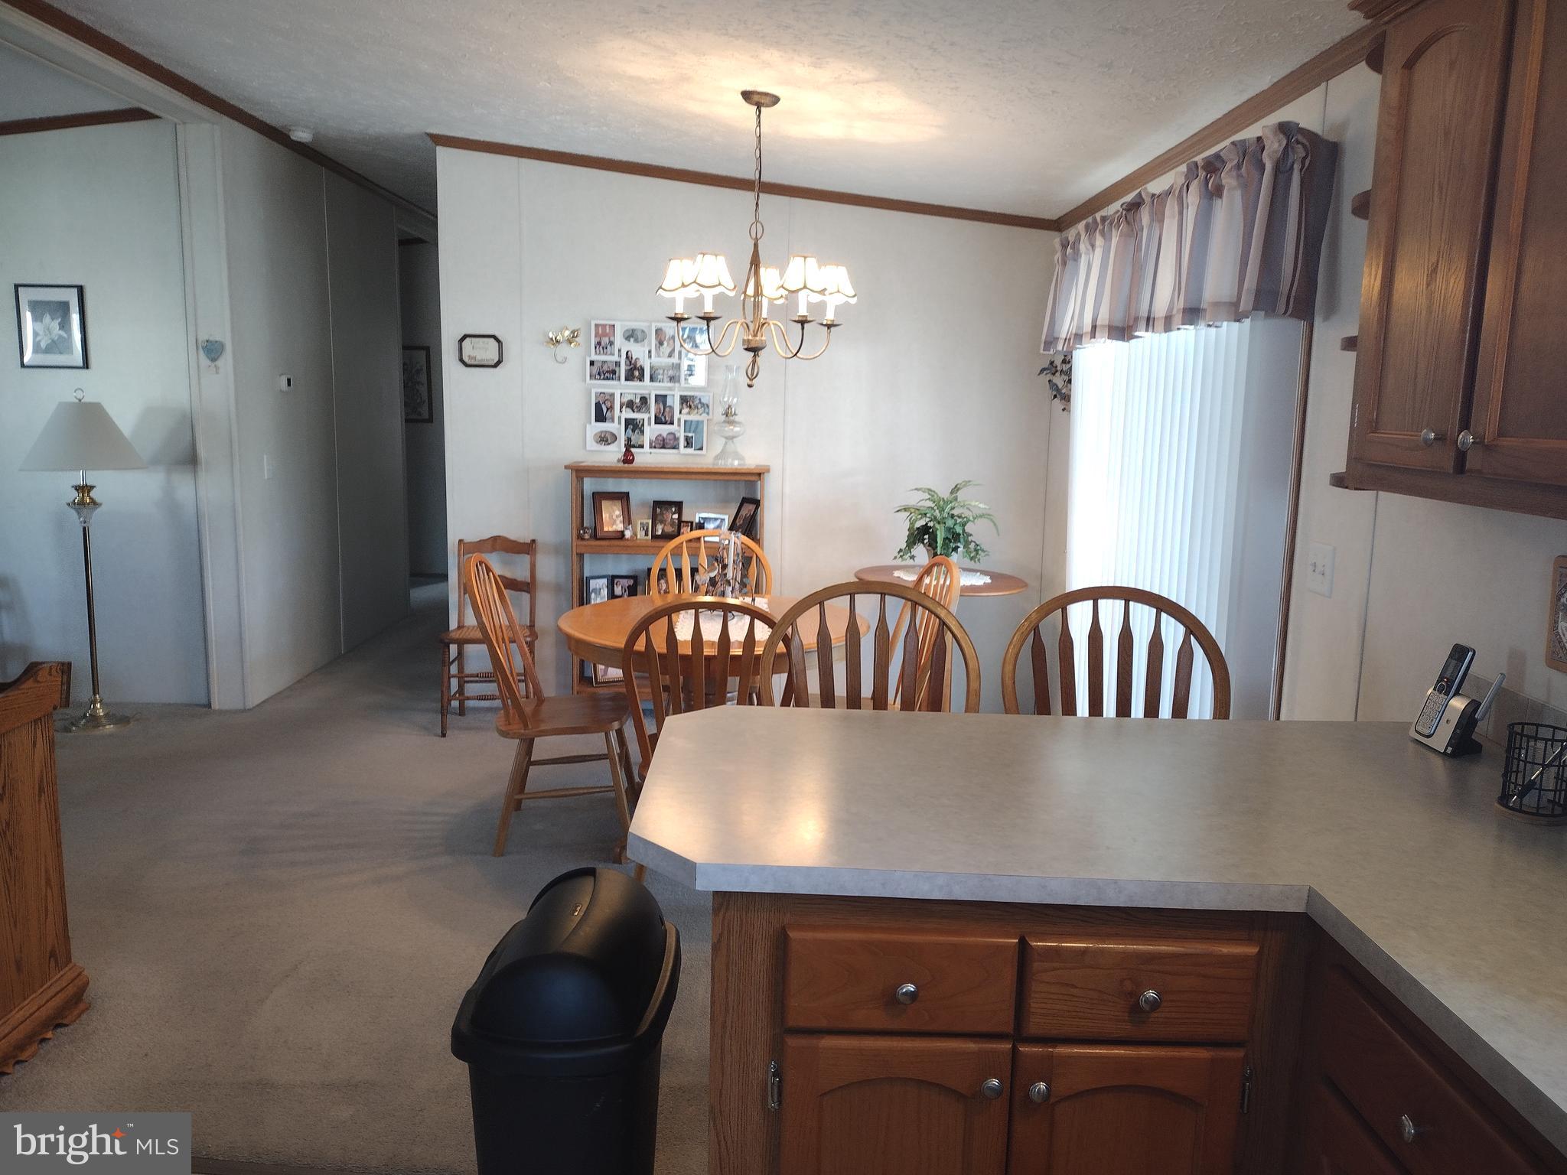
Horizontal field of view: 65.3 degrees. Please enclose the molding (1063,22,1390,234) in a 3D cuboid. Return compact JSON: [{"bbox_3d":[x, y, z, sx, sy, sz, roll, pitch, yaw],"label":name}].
[{"bbox_3d":[1.264,-1.405,4.055,0.035,0.055,2.950,1,9,-1],"label":"molding"}]

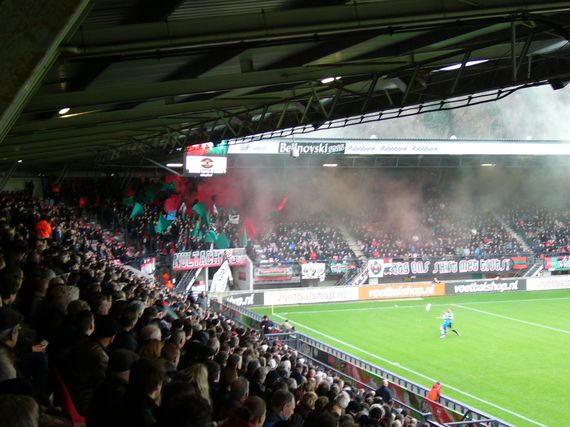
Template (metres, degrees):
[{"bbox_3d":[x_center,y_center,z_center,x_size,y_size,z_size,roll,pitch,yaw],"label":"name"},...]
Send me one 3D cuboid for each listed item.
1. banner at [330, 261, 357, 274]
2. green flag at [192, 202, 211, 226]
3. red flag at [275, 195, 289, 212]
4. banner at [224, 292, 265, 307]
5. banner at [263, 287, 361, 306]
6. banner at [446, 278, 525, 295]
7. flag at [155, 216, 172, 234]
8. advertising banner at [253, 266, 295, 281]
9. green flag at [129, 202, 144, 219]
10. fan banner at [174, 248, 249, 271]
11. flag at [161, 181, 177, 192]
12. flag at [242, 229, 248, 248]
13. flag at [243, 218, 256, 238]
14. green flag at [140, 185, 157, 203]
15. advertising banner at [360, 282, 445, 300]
[{"bbox_3d":[4.746,4.398,79.841,2.190,0.960,0.060,-1,2,-18],"label":"banner"},{"bbox_3d":[-6.764,0.081,80.000,1.458,1.944,0.350,-1,2,-14],"label":"green flag"},{"bbox_3d":[-0.258,-0.838,84.918,1.150,1.420,0.250,-1,2,-9],"label":"red flag"},{"bbox_3d":[-3.040,6.185,71.700,3.141,1.000,0.150,-1,2,-19],"label":"banner"},{"bbox_3d":[1.966,6.087,73.451,7.468,1.000,0.150,-1,2,-19],"label":"banner"},{"bbox_3d":[15.945,5.812,78.341,7.353,1.000,0.150,-1,2,-19],"label":"banner"},{"bbox_3d":[-9.558,0.846,77.688,1.380,1.530,0.250,-1,2,-13],"label":"flag"},{"bbox_3d":[-0.859,4.780,77.906,3.060,1.040,0.060,-1,2,-18],"label":"advertising banner"},{"bbox_3d":[-11.728,-0.237,78.000,1.264,1.264,0.350,-1,2,-14],"label":"green flag"},{"bbox_3d":[-5.599,3.476,75.150,6.573,1.280,0.080,-2,3,-34],"label":"fan banner"},{"bbox_3d":[-9.909,-2.296,84.000,1.361,1.021,0.350,-1,2,-14],"label":"flag"},{"bbox_3d":[-3.130,1.963,78.647,0.390,1.540,0.250,-1,2,-10],"label":"flag"},{"bbox_3d":[-2.837,1.277,80.065,1.000,1.660,0.250,-1,2,-10],"label":"flag"},{"bbox_3d":[-11.327,-1.538,82.102,1.240,1.080,0.250,-1,2,-13],"label":"green flag"},{"bbox_3d":[8.982,5.949,75.905,7.401,1.000,0.150,-1,2,-19],"label":"advertising banner"}]

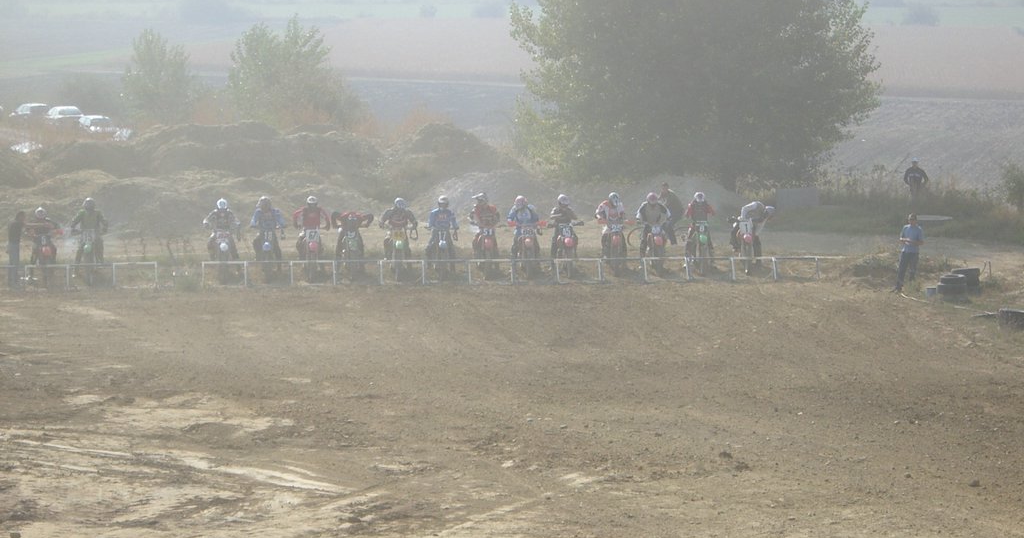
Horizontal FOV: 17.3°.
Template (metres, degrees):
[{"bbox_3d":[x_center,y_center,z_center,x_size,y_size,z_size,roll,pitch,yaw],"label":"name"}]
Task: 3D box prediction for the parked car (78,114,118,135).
[{"bbox_3d":[-22.208,-7.610,182.000,1.680,1.430,4.200,-2,6,-20],"label":"parked car"}]

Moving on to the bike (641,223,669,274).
[{"bbox_3d":[3.335,-0.506,79.543,0.800,1.220,2.100,-1,6,-5],"label":"bike"}]

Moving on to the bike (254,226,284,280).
[{"bbox_3d":[-5.718,-0.370,78.558,0.800,1.220,2.100,-1,6,-5],"label":"bike"}]

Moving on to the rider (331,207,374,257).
[{"bbox_3d":[-3.737,-0.687,79.074,0.980,1.350,0.950,-1,6,-5],"label":"rider"}]

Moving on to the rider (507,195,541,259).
[{"bbox_3d":[0.265,-0.824,77.767,0.780,1.682,0.800,0,6,-4],"label":"rider"}]

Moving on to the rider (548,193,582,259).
[{"bbox_3d":[1.235,-0.842,77.828,0.800,1.740,0.800,0,6,-4],"label":"rider"}]

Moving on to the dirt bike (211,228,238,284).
[{"bbox_3d":[-6.702,-0.336,78.449,0.800,1.220,2.100,-1,6,-5],"label":"dirt bike"}]

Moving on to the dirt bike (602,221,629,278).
[{"bbox_3d":[2.309,-0.518,77.572,0.800,1.230,2.100,0,6,-4],"label":"dirt bike"}]

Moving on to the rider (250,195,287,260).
[{"bbox_3d":[-5.689,-0.900,78.876,0.850,1.620,0.850,-1,6,-5],"label":"rider"}]

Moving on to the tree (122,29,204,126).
[{"bbox_3d":[-20.152,-11.015,195.000,4.800,5.800,4.700,-1,6,-5],"label":"tree"}]

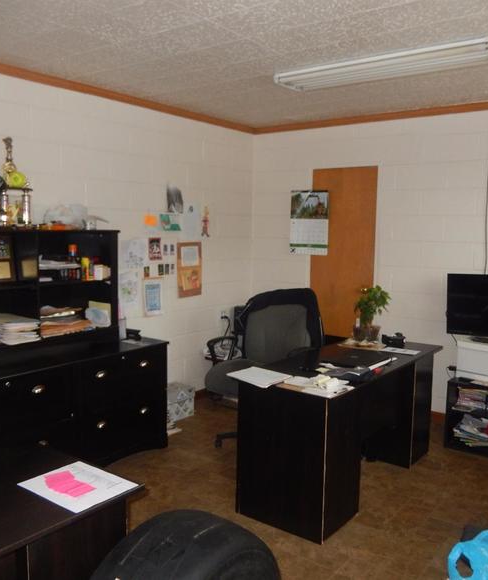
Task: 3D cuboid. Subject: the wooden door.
[{"bbox_3d":[0.844,-0.021,4.832,0.605,2.030,0.050,6,8,37],"label":"wooden door"}]

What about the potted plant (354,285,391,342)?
[{"bbox_3d":[0.892,0.156,3.893,0.250,0.400,0.230,6,8,37],"label":"potted plant"}]

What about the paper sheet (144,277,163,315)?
[{"bbox_3d":[-0.706,0.058,4.391,0.010,0.290,0.210,6,8,37],"label":"paper sheet"}]

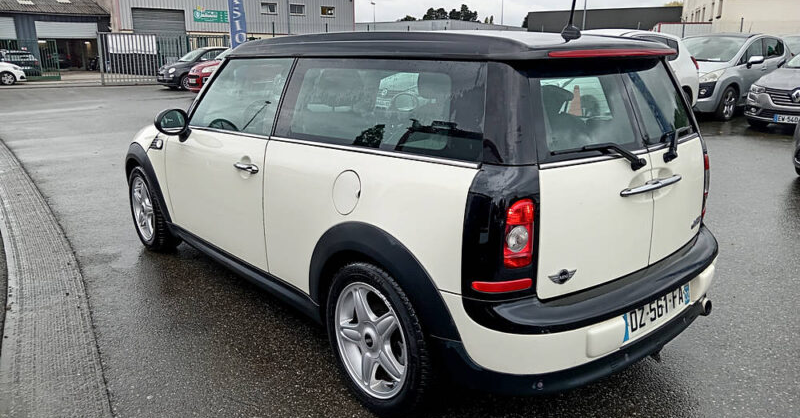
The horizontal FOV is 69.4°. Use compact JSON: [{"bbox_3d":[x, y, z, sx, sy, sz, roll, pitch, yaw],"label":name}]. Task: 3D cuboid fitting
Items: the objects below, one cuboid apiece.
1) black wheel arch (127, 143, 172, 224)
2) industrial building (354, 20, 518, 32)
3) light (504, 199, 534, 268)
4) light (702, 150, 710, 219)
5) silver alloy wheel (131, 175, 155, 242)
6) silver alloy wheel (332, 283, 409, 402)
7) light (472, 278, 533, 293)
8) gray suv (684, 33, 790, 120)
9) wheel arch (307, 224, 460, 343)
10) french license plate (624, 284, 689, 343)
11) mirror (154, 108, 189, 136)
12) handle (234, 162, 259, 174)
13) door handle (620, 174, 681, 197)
[{"bbox_3d":[-1.701,-0.224,3.905,0.110,0.430,0.840,-12,19,-39],"label":"black wheel arch"},{"bbox_3d":[4.907,-25.983,91.131,20.000,5.354,27.000,9,17,31],"label":"industrial building"},{"bbox_3d":[0.355,0.073,1.717,0.107,0.197,0.055,-7,16,-26],"label":"light"},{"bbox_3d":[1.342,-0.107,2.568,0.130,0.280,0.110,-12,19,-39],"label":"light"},{"bbox_3d":[-1.728,-0.003,4.057,0.170,0.436,0.436,-12,19,-39],"label":"silver alloy wheel"},{"bbox_3d":[-0.057,0.478,2.201,0.170,0.440,0.440,-12,19,-39],"label":"silver alloy wheel"},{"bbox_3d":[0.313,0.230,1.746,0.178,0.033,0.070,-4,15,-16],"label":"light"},{"bbox_3d":[6.580,-2.785,11.990,4.360,1.640,1.840,-11,18,-36],"label":"gray suv"},{"bbox_3d":[-0.083,0.251,2.064,0.100,0.410,0.840,-12,19,-39],"label":"wheel arch"},{"bbox_3d":[0.952,0.361,2.119,0.520,0.110,0.018,-12,12,-39],"label":"french license plate"},{"bbox_3d":[-1.254,-0.485,3.163,0.188,0.142,0.112,-12,19,-39],"label":"mirror"},{"bbox_3d":[-0.722,-0.189,2.712,0.050,0.040,0.205,-12,19,-39],"label":"handle"},{"bbox_3d":[0.913,-0.081,2.053,0.440,0.042,0.055,-12,19,-39],"label":"door handle"}]

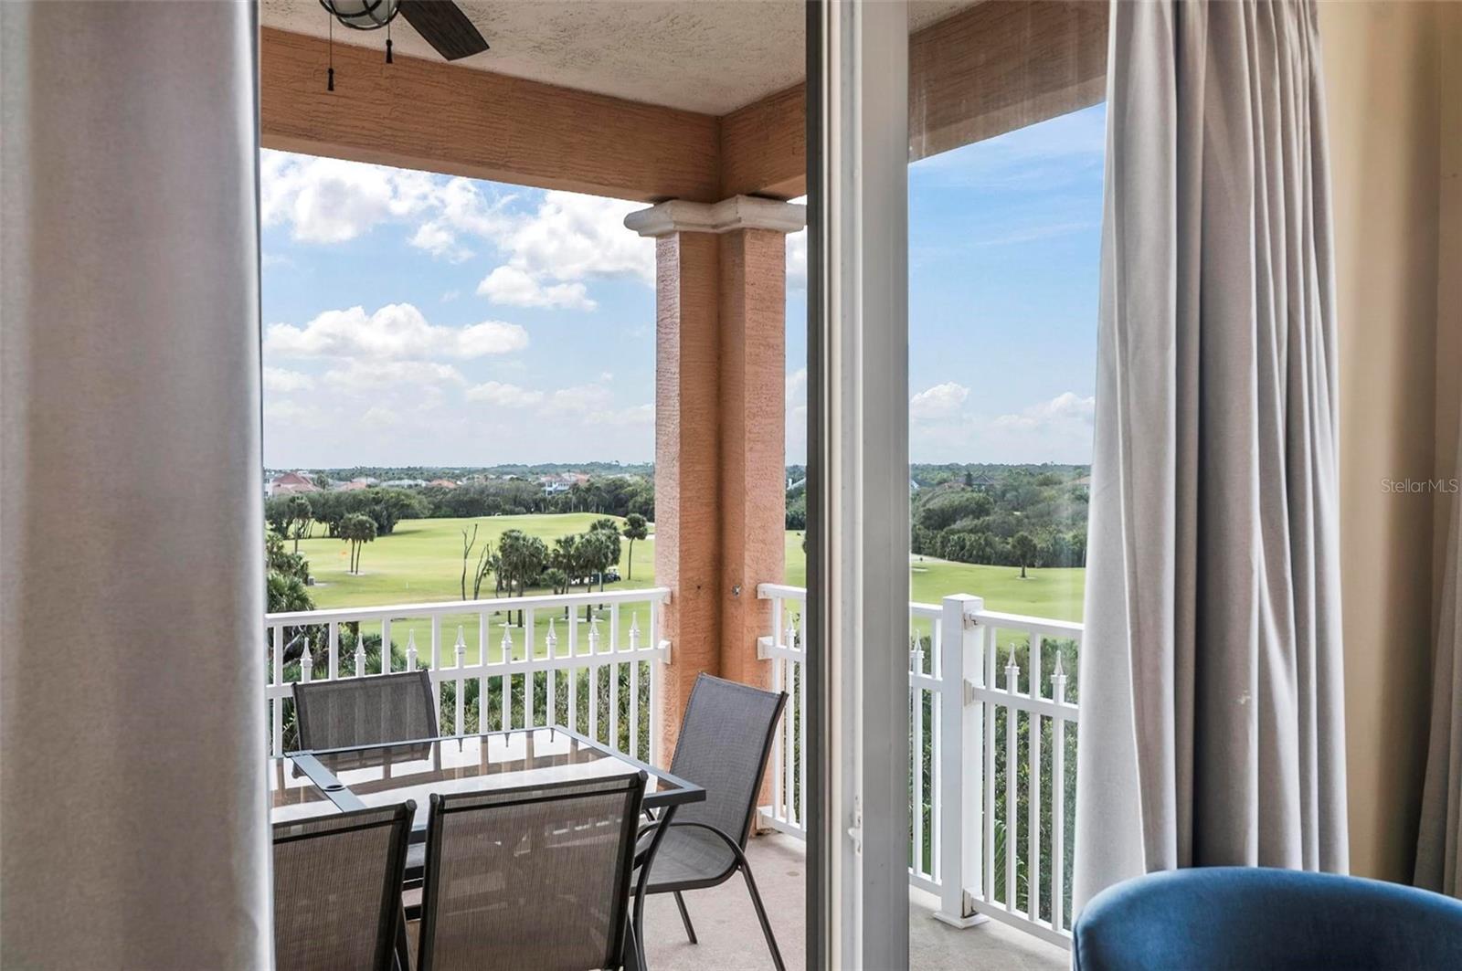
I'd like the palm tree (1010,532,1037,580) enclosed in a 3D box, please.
[{"bbox_3d":[37.333,8.867,145.000,3.200,5.950,3.200,0,1,0],"label":"palm tree"}]

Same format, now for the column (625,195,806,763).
[{"bbox_3d":[-0.050,0.148,4.981,0.596,2.707,0.576,-1,1,-35],"label":"column"}]

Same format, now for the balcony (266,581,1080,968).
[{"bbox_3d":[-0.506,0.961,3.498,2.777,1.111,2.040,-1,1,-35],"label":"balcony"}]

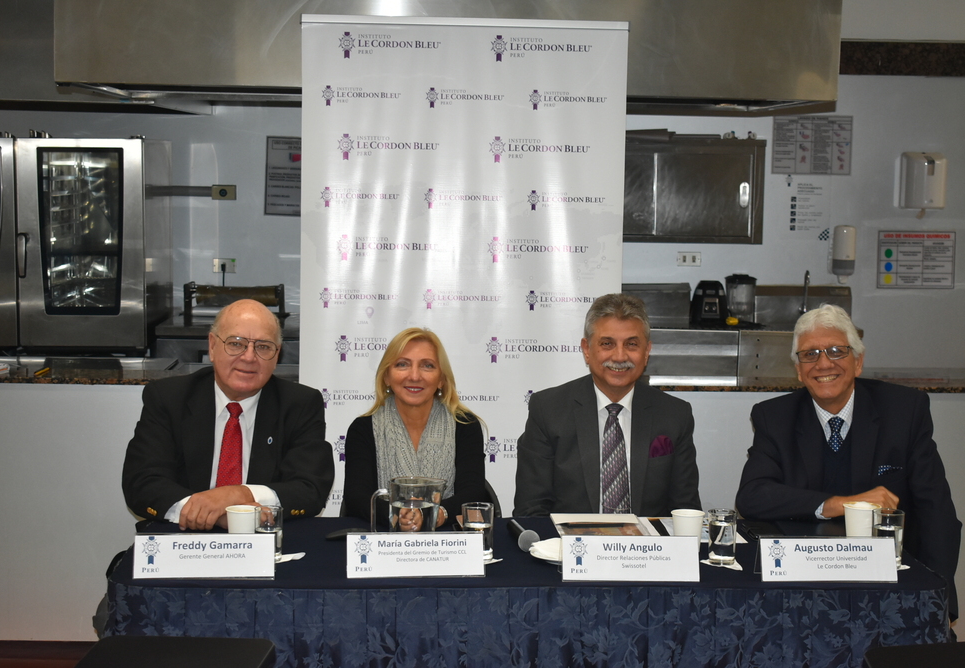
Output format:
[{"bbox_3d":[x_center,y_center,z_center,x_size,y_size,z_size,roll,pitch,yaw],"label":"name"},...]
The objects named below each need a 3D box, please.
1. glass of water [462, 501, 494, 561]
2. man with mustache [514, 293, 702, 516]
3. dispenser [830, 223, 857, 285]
[{"bbox_3d":[-0.009,0.454,3.647,0.072,0.121,0.072,1,5,-3],"label":"glass of water"},{"bbox_3d":[0.319,0.555,4.103,0.510,1.300,0.760,1,6,0],"label":"man with mustache"},{"bbox_3d":[1.822,-0.402,8.000,0.115,0.295,0.115,1,6,-3],"label":"dispenser"}]

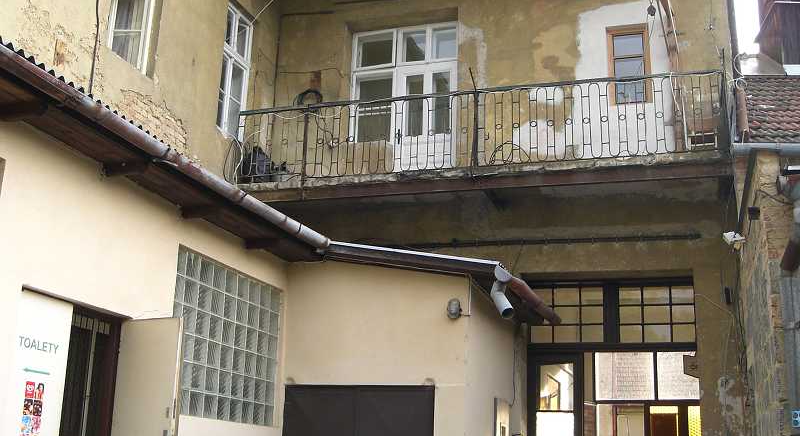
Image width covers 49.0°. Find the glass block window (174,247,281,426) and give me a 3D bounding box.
[{"bbox_3d":[-1.617,1.197,8.263,0.092,1.458,2.205,-3,-16,17],"label":"glass block window"}]

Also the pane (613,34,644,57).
[{"bbox_3d":[3.158,-2.386,12.100,0.420,0.340,0.045,-3,-16,15],"label":"pane"}]

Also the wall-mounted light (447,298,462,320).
[{"bbox_3d":[0.541,0.916,8.796,0.138,0.214,0.123,-4,-17,18],"label":"wall-mounted light"}]

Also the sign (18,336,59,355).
[{"bbox_3d":[-2.316,0.823,5.647,0.010,0.071,0.404,-3,-16,17],"label":"sign"}]

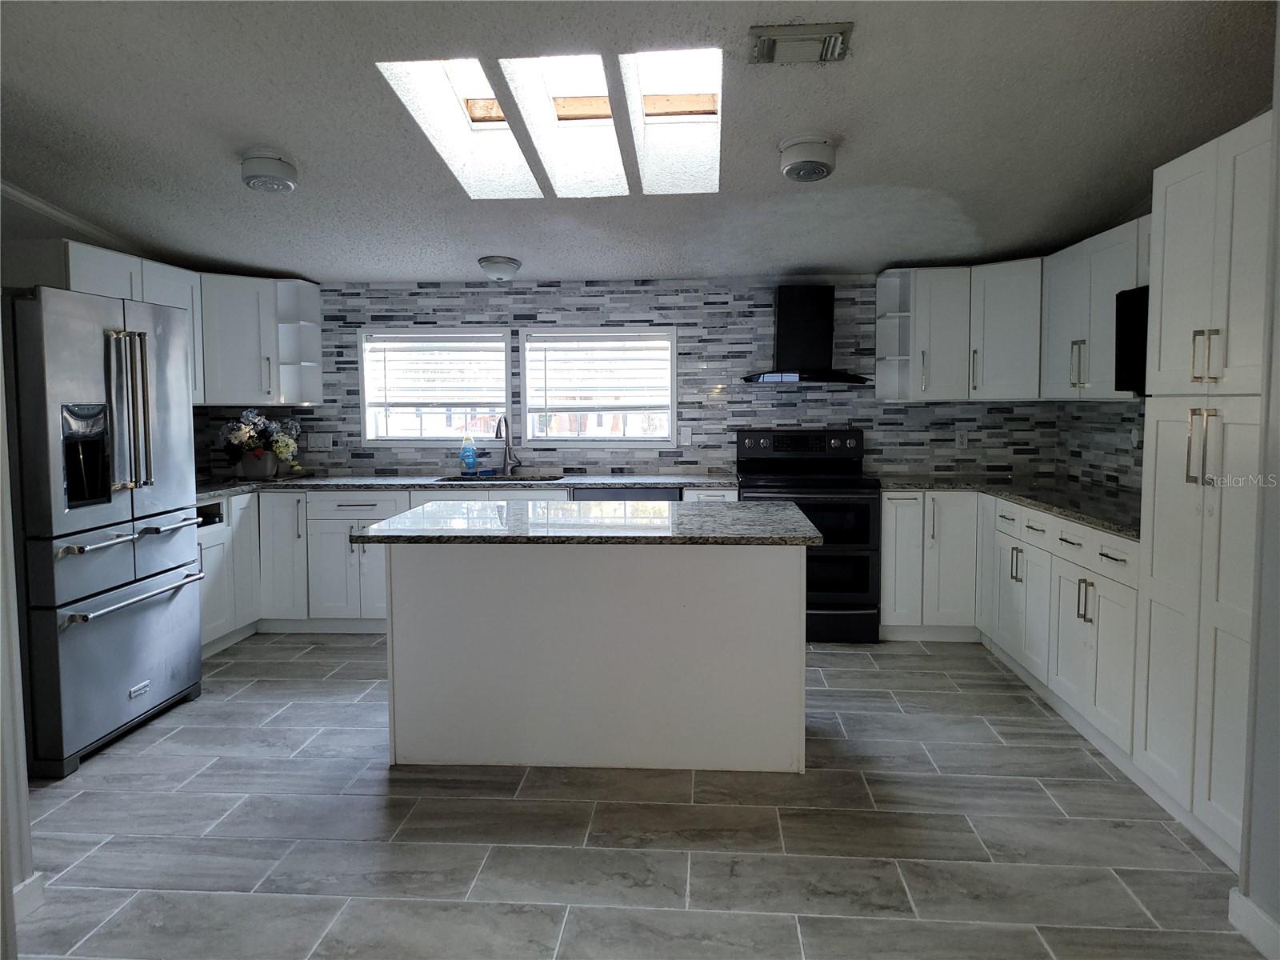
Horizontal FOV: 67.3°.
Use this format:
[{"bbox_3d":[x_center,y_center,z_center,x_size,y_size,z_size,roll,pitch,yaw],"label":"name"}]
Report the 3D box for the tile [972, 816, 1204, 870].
[{"bbox_3d":[1.377,1.131,3.000,0.612,0.010,0.321,0,5,5],"label":"tile"}]

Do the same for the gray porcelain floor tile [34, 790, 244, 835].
[{"bbox_3d":[-1.686,1.122,3.241,0.610,0.010,0.327,0,5,5],"label":"gray porcelain floor tile"}]

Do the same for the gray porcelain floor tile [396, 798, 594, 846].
[{"bbox_3d":[-0.465,1.123,3.137,0.610,0.010,0.327,0,5,5],"label":"gray porcelain floor tile"}]

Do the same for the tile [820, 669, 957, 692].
[{"bbox_3d":[1.207,0.981,4.670,0.612,0.012,0.328,0,5,5],"label":"tile"}]

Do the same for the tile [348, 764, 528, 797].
[{"bbox_3d":[-0.724,1.093,3.490,0.610,0.010,0.327,0,5,5],"label":"tile"}]

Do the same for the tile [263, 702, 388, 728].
[{"bbox_3d":[-1.288,1.036,4.201,0.612,0.010,0.321,0,5,5],"label":"tile"}]

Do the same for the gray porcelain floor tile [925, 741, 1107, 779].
[{"bbox_3d":[1.415,1.065,3.638,0.610,0.010,0.327,0,5,5],"label":"gray porcelain floor tile"}]

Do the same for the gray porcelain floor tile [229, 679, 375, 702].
[{"bbox_3d":[-1.587,1.005,4.551,0.612,0.010,0.321,0,5,5],"label":"gray porcelain floor tile"}]

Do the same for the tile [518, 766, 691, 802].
[{"bbox_3d":[-0.113,1.099,3.451,0.612,0.010,0.321,0,5,5],"label":"tile"}]

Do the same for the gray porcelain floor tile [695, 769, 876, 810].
[{"bbox_3d":[0.497,1.094,3.386,0.610,0.010,0.327,0,5,5],"label":"gray porcelain floor tile"}]

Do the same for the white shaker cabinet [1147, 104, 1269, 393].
[{"bbox_3d":[1.974,-0.621,2.800,0.600,0.745,0.800,0,5,5],"label":"white shaker cabinet"}]

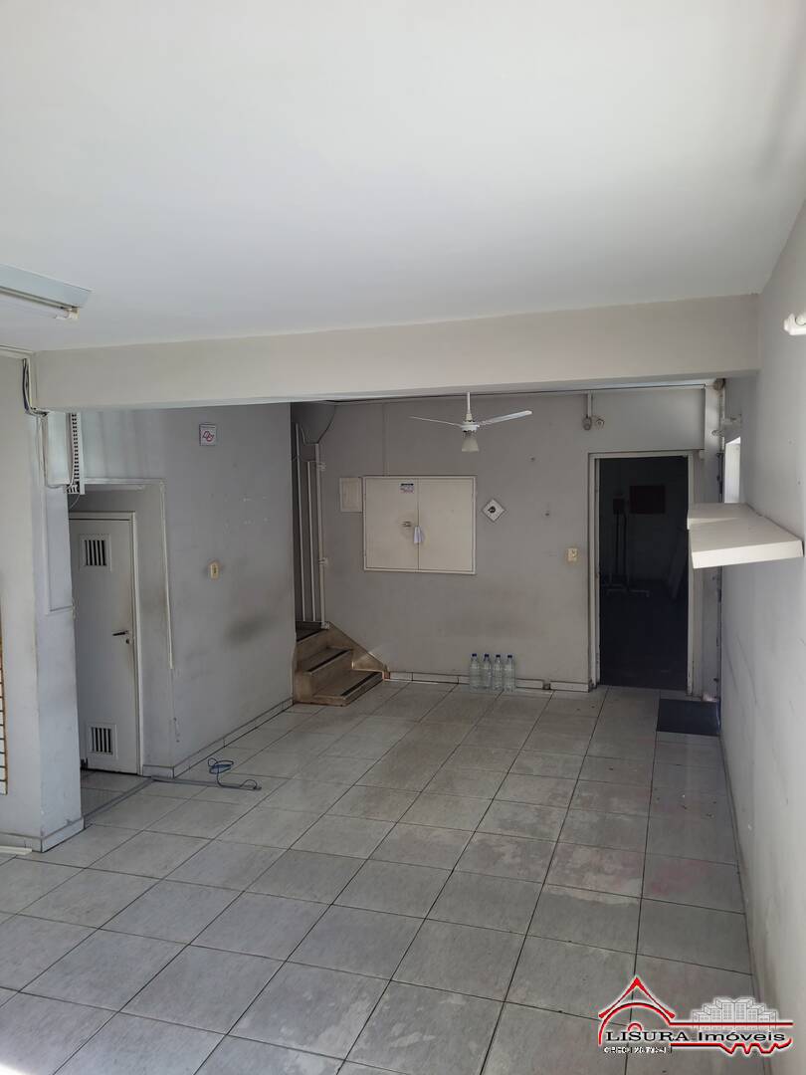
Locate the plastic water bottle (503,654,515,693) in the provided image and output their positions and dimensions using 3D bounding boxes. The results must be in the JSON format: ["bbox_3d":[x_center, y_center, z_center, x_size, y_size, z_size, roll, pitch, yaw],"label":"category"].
[{"bbox_3d":[0.980,1.232,7.316,0.094,0.335,0.094,0,4,19],"label":"plastic water bottle"}]

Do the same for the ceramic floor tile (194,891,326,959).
[{"bbox_3d":[-0.610,1.697,3.533,0.447,0.010,0.451,0,4,19],"label":"ceramic floor tile"}]

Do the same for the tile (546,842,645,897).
[{"bbox_3d":[0.967,1.640,4.006,0.451,0.010,0.451,0,4,19],"label":"tile"}]

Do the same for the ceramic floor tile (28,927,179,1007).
[{"bbox_3d":[-1.185,1.738,3.263,0.445,0.010,0.445,0,4,19],"label":"ceramic floor tile"}]

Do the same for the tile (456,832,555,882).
[{"bbox_3d":[0.537,1.643,4.153,0.451,0.010,0.451,0,4,19],"label":"tile"}]

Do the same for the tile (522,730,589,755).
[{"bbox_3d":[1.112,1.481,5.798,0.447,0.010,0.447,0,4,19],"label":"tile"}]

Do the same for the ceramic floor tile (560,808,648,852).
[{"bbox_3d":[1.115,1.606,4.441,0.451,0.010,0.451,0,4,19],"label":"ceramic floor tile"}]

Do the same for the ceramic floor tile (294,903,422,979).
[{"bbox_3d":[-0.187,1.695,3.388,0.447,0.010,0.451,0,4,19],"label":"ceramic floor tile"}]

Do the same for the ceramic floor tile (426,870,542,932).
[{"bbox_3d":[0.389,1.677,3.718,0.451,0.010,0.451,0,4,19],"label":"ceramic floor tile"}]

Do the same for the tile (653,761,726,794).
[{"bbox_3d":[1.807,1.511,5.085,0.435,0.010,0.447,0,4,19],"label":"tile"}]

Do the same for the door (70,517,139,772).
[{"bbox_3d":[-2.096,0.743,5.544,0.601,1.724,0.040,0,4,19],"label":"door"}]

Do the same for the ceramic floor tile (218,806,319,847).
[{"bbox_3d":[-0.747,1.634,4.539,0.447,0.010,0.447,0,4,19],"label":"ceramic floor tile"}]

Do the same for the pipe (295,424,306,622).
[{"bbox_3d":[-1.006,-0.135,8.005,0.025,1.957,0.025,0,4,19],"label":"pipe"}]

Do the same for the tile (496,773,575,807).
[{"bbox_3d":[0.833,1.575,5.023,0.451,0.010,0.451,0,4,19],"label":"tile"}]

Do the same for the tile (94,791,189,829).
[{"bbox_3d":[-1.571,1.630,4.814,0.416,0.010,0.451,0,4,19],"label":"tile"}]

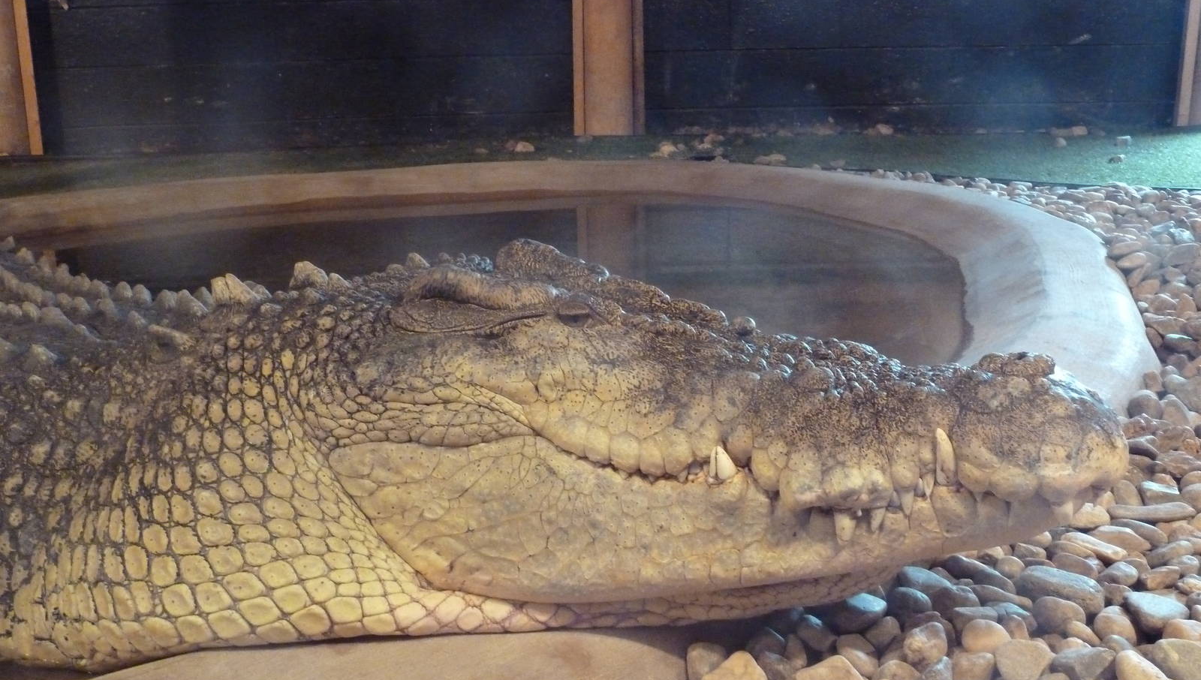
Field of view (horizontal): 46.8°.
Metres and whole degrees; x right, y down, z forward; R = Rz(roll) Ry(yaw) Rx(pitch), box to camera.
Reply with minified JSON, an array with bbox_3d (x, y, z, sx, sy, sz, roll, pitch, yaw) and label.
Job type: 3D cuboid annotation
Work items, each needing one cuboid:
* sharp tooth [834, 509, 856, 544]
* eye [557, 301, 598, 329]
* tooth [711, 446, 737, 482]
[{"bbox_3d":[0.221,0.166,1.250,0.018,0.029,0.017,3,16,13],"label":"sharp tooth"},{"bbox_3d":[-0.020,-0.026,1.296,0.038,0.025,0.020,3,1,13],"label":"eye"},{"bbox_3d":[0.113,0.111,1.257,0.022,0.031,0.019,3,16,13],"label":"tooth"}]

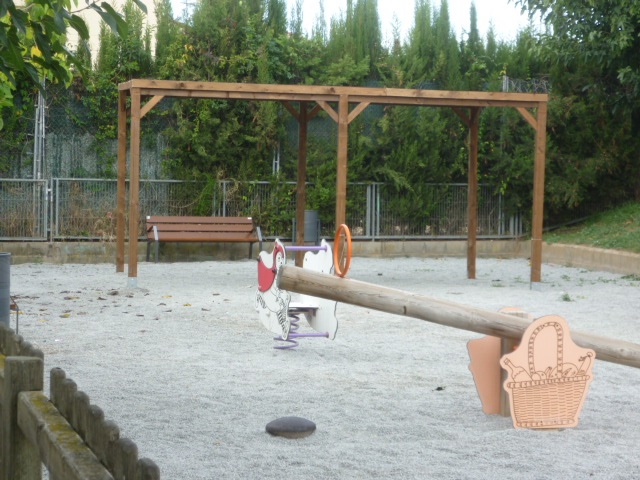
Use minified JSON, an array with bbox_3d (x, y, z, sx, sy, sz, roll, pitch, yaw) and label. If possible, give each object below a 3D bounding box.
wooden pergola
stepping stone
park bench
[{"bbox_3d":[-0.004,-0.785,23.597,5.670,2.804,3.457,1,4,-10],"label":"wooden pergola"},{"bbox_3d":[-0.163,1.072,9.300,0.285,0.113,0.285,2,4,0],"label":"stepping stone"},{"bbox_3d":[-1.952,-0.003,27.600,1.850,0.770,0.600,0,5,-21],"label":"park bench"}]

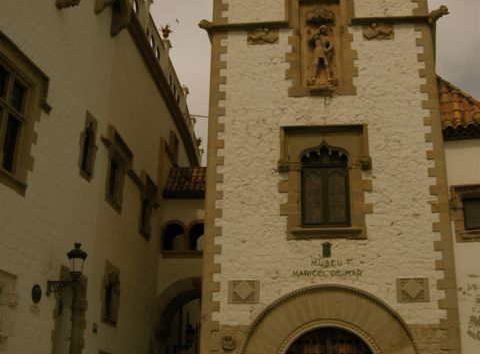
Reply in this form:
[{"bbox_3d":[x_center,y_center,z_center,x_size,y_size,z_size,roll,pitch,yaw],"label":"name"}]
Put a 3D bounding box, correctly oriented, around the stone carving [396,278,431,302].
[{"bbox_3d":[5.420,3.544,20.239,1.020,0.760,0.120,-1,-20,6],"label":"stone carving"}]

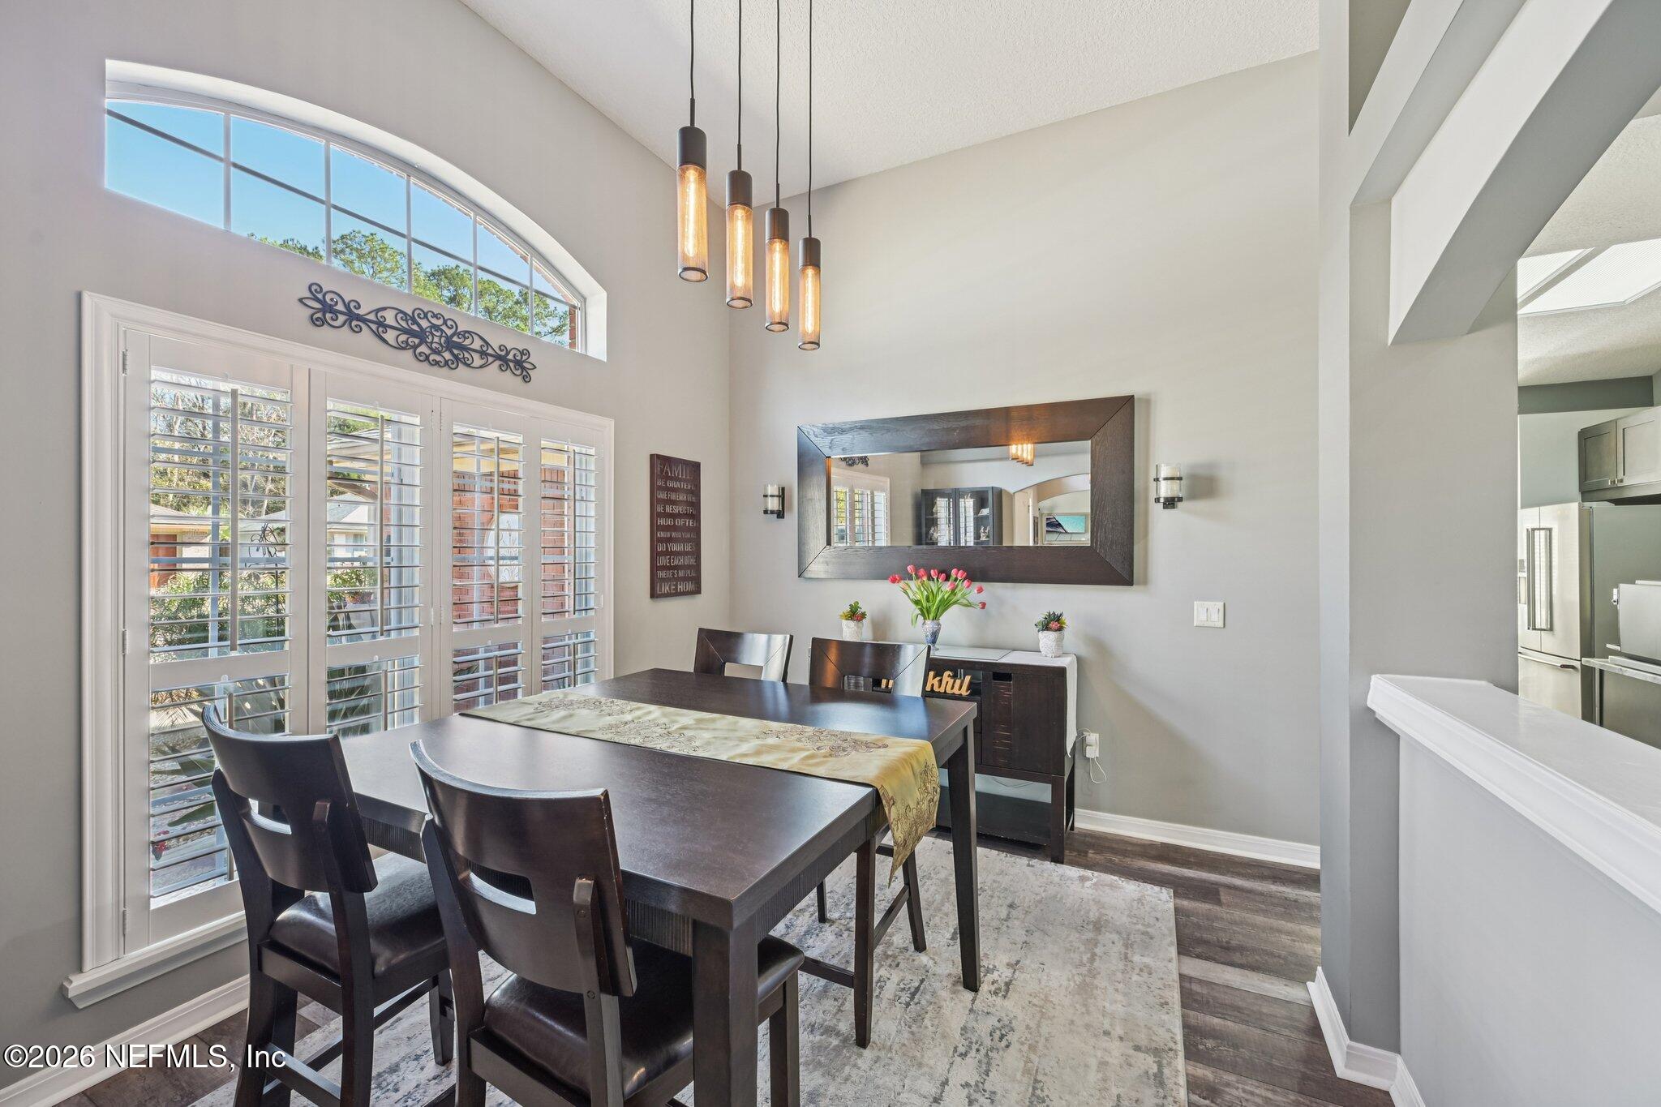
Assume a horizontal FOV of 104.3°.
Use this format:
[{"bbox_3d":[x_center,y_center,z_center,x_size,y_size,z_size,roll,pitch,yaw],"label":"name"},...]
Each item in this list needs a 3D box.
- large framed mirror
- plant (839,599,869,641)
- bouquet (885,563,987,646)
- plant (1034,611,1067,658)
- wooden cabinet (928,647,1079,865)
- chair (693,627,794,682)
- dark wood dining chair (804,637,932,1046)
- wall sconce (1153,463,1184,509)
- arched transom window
[{"bbox_3d":[0.655,-0.315,3.623,1.895,0.938,0.050,0,0,27],"label":"large framed mirror"},{"bbox_3d":[0.134,0.398,3.732,0.155,0.242,0.155,0,0,27],"label":"plant"},{"bbox_3d":[0.566,0.292,3.500,0.500,0.455,0.330,0,0,27],"label":"bouquet"},{"bbox_3d":[1.114,0.406,3.255,0.150,0.226,0.150,0,0,27],"label":"plant"},{"bbox_3d":[0.571,0.968,3.436,1.340,0.905,0.400,0,0,27],"label":"wooden cabinet"},{"bbox_3d":[-0.490,0.877,2.468,0.490,1.085,0.610,0,0,29],"label":"chair"},{"bbox_3d":[0.033,0.877,2.207,0.490,1.085,0.610,0,0,27],"label":"dark wood dining chair"},{"bbox_3d":[1.615,-0.318,3.087,0.126,0.217,0.150,0,0,27],"label":"wall sconce"},{"bbox_3d":[-1.701,-1.270,2.617,0.070,0.565,1.790,0,0,27],"label":"arched transom window"}]

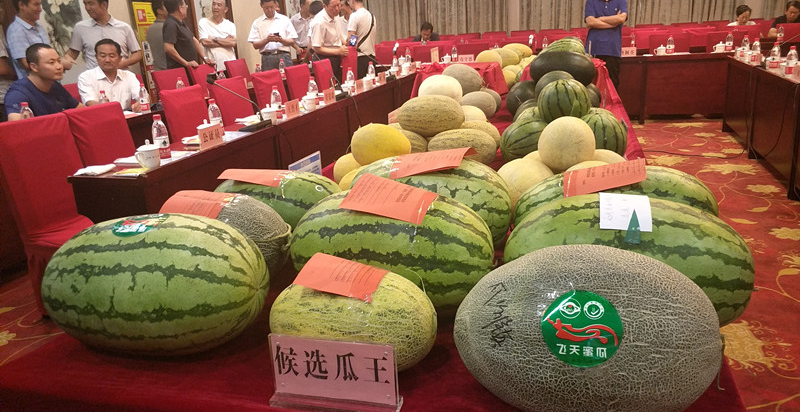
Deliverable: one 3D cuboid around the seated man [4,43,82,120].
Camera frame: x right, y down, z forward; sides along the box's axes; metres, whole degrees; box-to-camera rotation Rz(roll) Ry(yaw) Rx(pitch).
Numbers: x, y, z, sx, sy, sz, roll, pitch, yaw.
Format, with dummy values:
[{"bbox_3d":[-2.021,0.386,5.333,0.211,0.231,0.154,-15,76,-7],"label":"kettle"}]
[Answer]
[{"bbox_3d":[-2.234,-0.453,3.909,0.700,1.260,0.540,8,21,30],"label":"seated man"}]

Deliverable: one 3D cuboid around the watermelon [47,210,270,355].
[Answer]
[{"bbox_3d":[-0.427,0.138,1.015,0.410,0.252,0.242,0,18,11],"label":"watermelon"}]

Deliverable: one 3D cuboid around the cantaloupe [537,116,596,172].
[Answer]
[{"bbox_3d":[0.465,-0.172,1.615,0.158,0.158,0.158,2,18,18],"label":"cantaloupe"}]

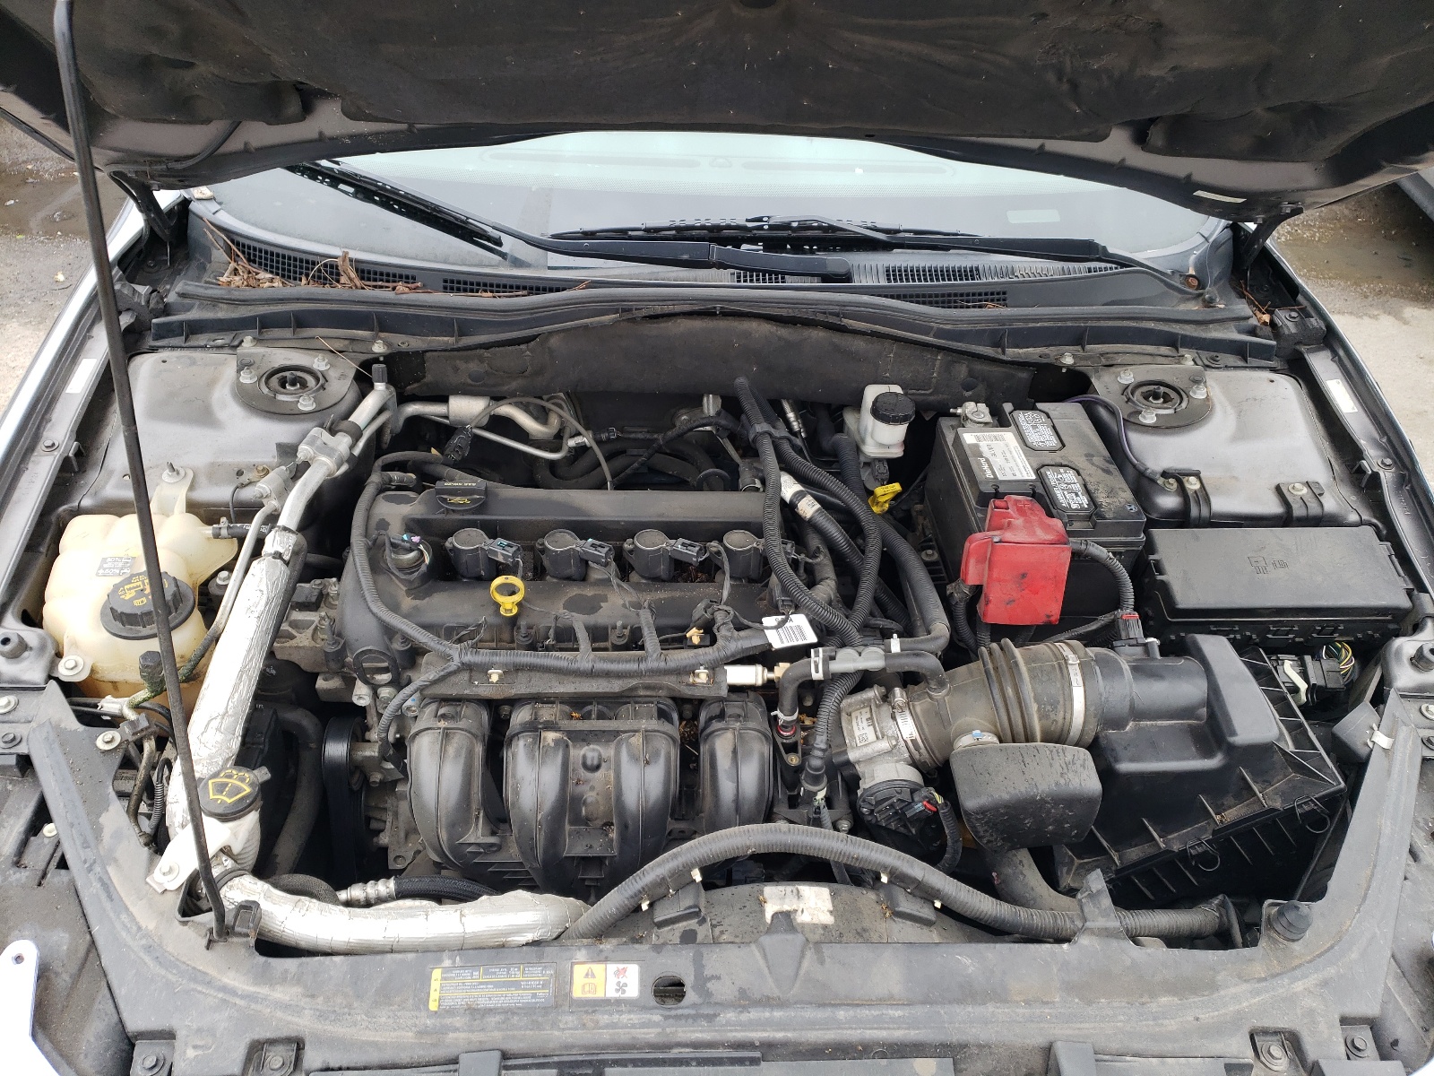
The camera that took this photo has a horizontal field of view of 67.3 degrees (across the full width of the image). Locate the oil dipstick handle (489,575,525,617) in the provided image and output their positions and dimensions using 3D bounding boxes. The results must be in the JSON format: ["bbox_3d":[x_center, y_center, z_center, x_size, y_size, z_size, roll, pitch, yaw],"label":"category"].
[{"bbox_3d":[-0.209,0.057,1.070,0.035,0.046,0.014,0,37,-3],"label":"oil dipstick handle"}]

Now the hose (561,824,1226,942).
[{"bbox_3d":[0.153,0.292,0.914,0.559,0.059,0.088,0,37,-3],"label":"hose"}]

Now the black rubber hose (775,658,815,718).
[{"bbox_3d":[0.075,0.144,1.034,0.037,0.056,0.026,0,37,-3],"label":"black rubber hose"}]

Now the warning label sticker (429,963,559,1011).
[{"bbox_3d":[-0.168,0.337,0.807,0.092,0.002,0.034,0,39,-4],"label":"warning label sticker"}]

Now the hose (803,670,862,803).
[{"bbox_3d":[0.113,0.187,1.034,0.060,0.073,0.114,0,37,-3],"label":"hose"}]

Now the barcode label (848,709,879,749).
[{"bbox_3d":[0.145,0.186,1.060,0.020,0.035,0.001,-12,4,-18],"label":"barcode label"}]

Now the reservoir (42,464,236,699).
[{"bbox_3d":[-0.571,0.067,1.106,0.170,0.180,0.225,0,39,-3],"label":"reservoir"}]

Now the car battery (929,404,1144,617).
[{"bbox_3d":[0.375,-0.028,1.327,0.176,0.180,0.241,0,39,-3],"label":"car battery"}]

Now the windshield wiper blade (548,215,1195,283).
[{"bbox_3d":[0.186,-0.364,1.356,0.785,0.060,0.085,0,39,-3],"label":"windshield wiper blade"}]

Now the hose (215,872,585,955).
[{"bbox_3d":[-0.260,0.301,0.880,0.287,0.055,0.070,0,37,-3],"label":"hose"}]

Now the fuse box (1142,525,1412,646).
[{"bbox_3d":[0.611,0.057,1.198,0.268,0.080,0.120,0,53,-3],"label":"fuse box"}]

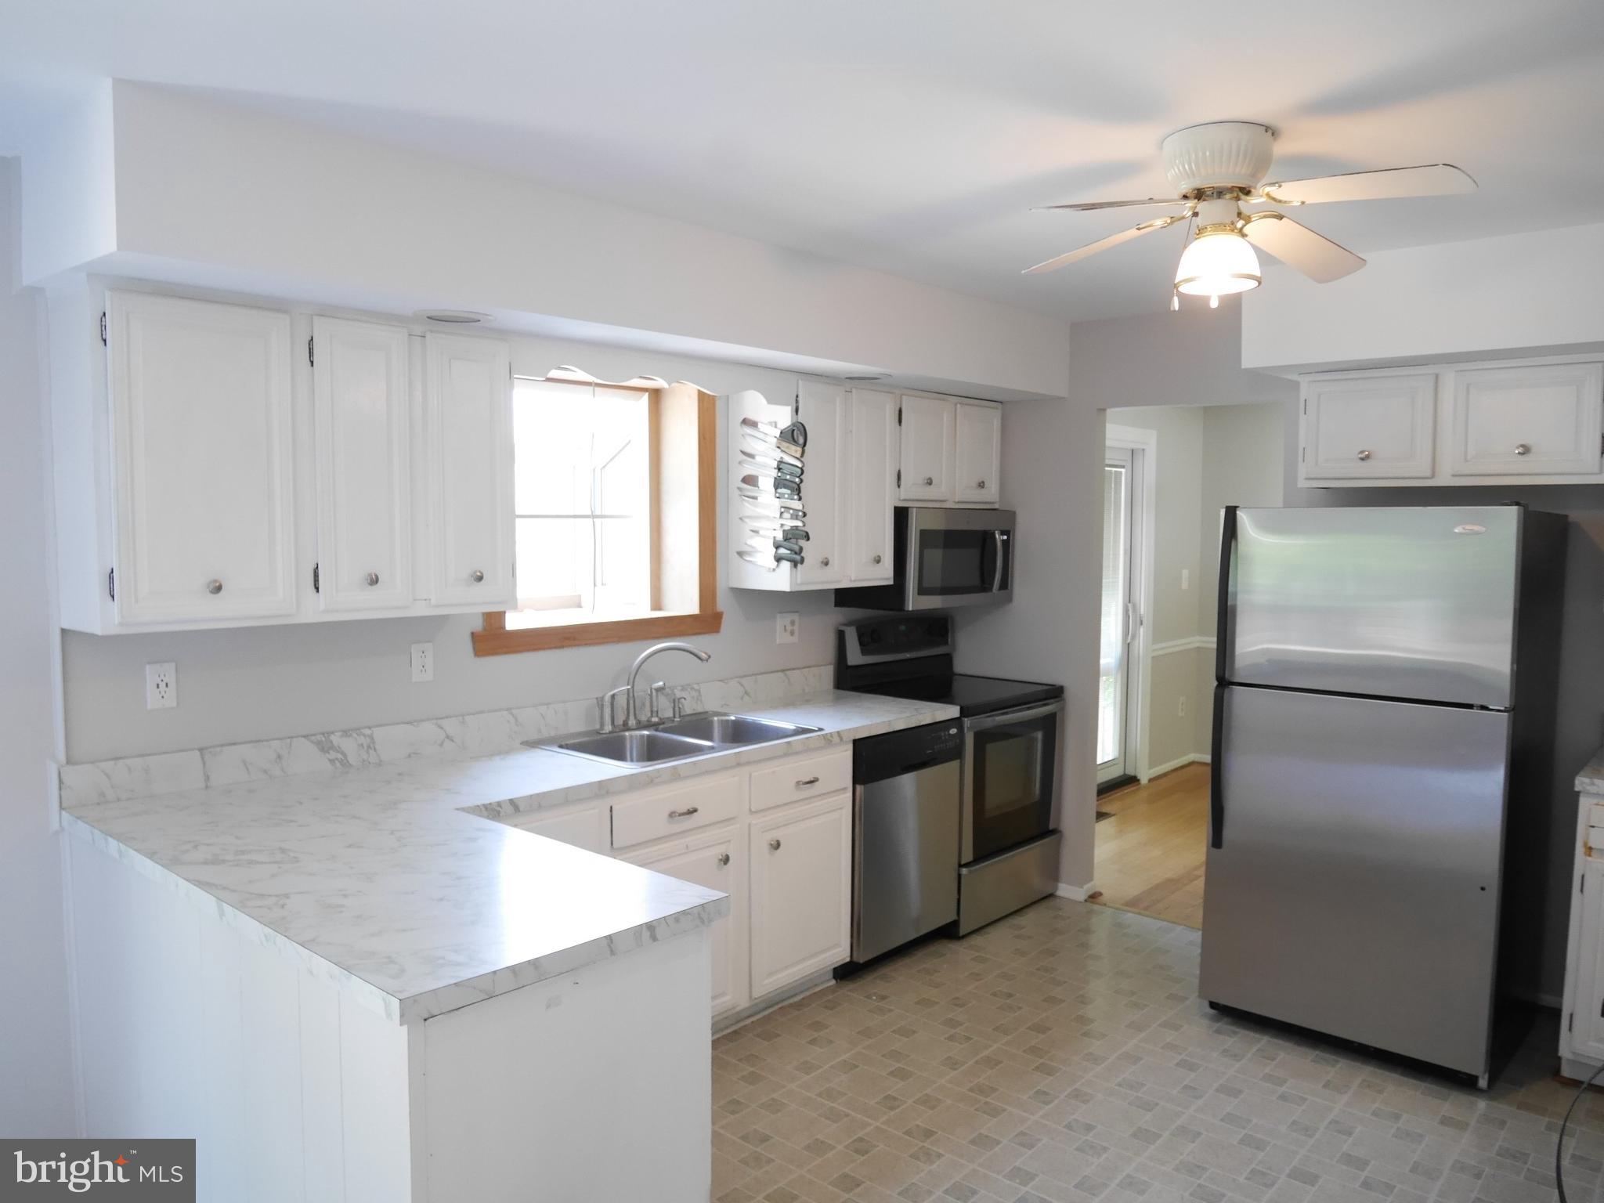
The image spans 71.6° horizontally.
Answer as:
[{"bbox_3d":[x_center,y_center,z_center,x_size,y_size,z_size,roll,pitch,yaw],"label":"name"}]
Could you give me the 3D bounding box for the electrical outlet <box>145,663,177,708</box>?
[{"bbox_3d":[-1.601,0.213,2.786,0.008,0.115,0.070,4,5,42],"label":"electrical outlet"}]

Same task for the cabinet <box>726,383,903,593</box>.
[{"bbox_3d":[0.061,-0.440,4.346,0.334,0.782,0.624,4,5,42],"label":"cabinet"}]

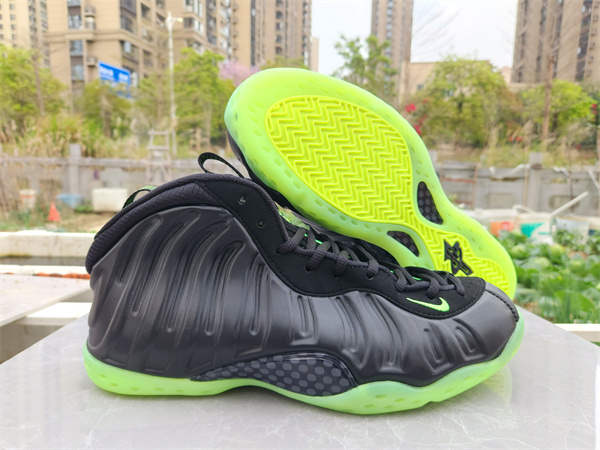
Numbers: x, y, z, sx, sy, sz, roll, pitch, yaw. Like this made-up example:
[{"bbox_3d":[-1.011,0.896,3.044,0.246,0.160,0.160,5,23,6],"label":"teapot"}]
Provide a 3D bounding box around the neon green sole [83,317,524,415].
[{"bbox_3d":[0.002,0.087,0.286,0.305,0.047,0.111,0,5,1],"label":"neon green sole"}]

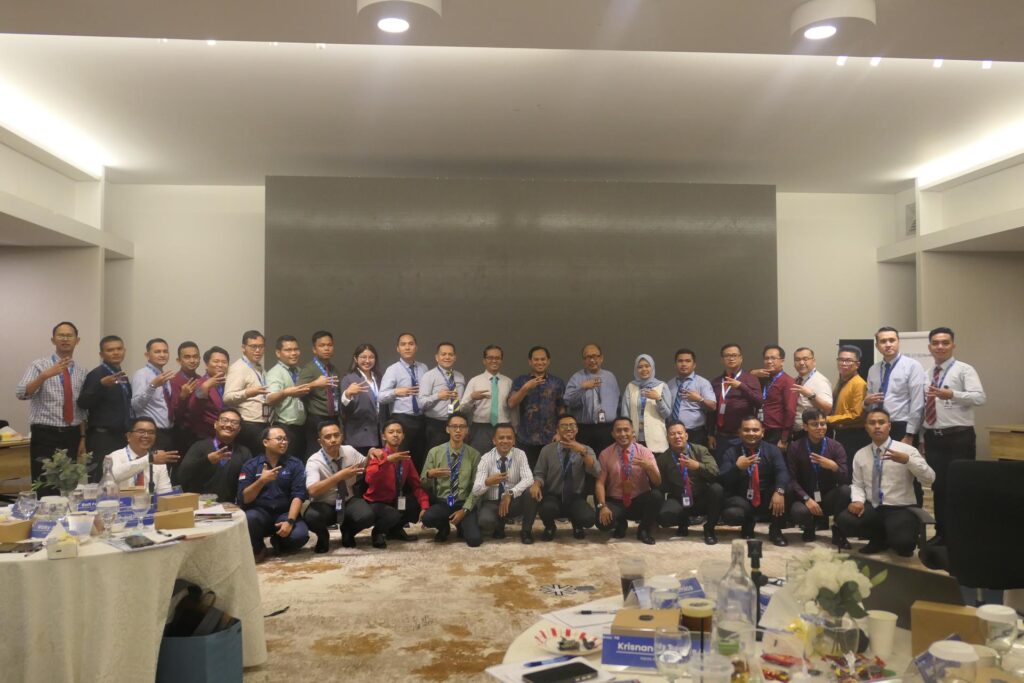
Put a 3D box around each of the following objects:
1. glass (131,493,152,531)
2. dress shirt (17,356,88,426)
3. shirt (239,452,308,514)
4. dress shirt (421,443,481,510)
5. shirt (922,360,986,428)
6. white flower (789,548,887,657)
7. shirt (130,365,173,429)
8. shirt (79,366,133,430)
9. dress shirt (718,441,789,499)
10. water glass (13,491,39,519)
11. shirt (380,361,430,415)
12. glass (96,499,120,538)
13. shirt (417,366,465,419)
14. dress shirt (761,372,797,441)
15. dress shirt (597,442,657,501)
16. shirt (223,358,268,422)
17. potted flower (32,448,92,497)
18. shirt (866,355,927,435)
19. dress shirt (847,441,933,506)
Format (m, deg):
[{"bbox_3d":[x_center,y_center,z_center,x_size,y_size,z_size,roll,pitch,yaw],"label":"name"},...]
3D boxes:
[{"bbox_3d":[-1.675,0.768,3.600,0.087,0.171,0.087,0,-2,0],"label":"glass"},{"bbox_3d":[-3.396,0.370,5.900,0.520,0.530,0.330,1,-2,-44],"label":"dress shirt"},{"bbox_3d":[-1.933,1.133,6.400,0.530,0.500,0.370,1,-2,-25],"label":"shirt"},{"bbox_3d":[-0.529,1.161,6.850,0.490,0.580,0.350,0,-2,-7],"label":"dress shirt"},{"bbox_3d":[3.575,0.413,6.450,0.380,0.570,0.540,1,-2,-38],"label":"shirt"},{"bbox_3d":[0.758,0.604,1.850,0.225,0.250,0.210,0,-2,0],"label":"white flower"},{"bbox_3d":[-2.993,0.459,6.650,0.320,0.550,0.460,-1,-2,30],"label":"shirt"},{"bbox_3d":[-3.258,0.442,6.400,0.370,0.550,0.500,-2,-3,42],"label":"shirt"},{"bbox_3d":[2.016,1.085,6.650,0.560,0.530,0.400,-1,-2,20],"label":"dress shirt"},{"bbox_3d":[-2.076,0.717,3.420,0.080,0.155,0.080,0,-2,0],"label":"water glass"},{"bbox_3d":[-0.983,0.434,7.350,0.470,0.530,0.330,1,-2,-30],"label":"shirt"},{"bbox_3d":[-1.724,0.758,3.405,0.094,0.155,0.094,0,-2,0],"label":"glass"},{"bbox_3d":[-0.647,0.480,7.420,0.470,0.510,0.310,1,-2,-27],"label":"shirt"},{"bbox_3d":[2.443,0.589,7.330,0.320,0.610,0.460,1,-2,-32],"label":"dress shirt"},{"bbox_3d":[0.989,1.123,6.880,0.500,0.510,0.310,-1,-2,9],"label":"dress shirt"},{"bbox_3d":[-2.183,0.403,6.550,0.370,0.540,0.470,-1,-2,30],"label":"shirt"},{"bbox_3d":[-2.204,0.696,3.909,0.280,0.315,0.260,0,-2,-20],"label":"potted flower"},{"bbox_3d":[3.186,0.439,6.600,0.470,0.650,0.320,-2,-2,44],"label":"shirt"},{"bbox_3d":[2.938,1.027,6.200,0.600,0.530,0.400,-2,-3,42],"label":"dress shirt"}]

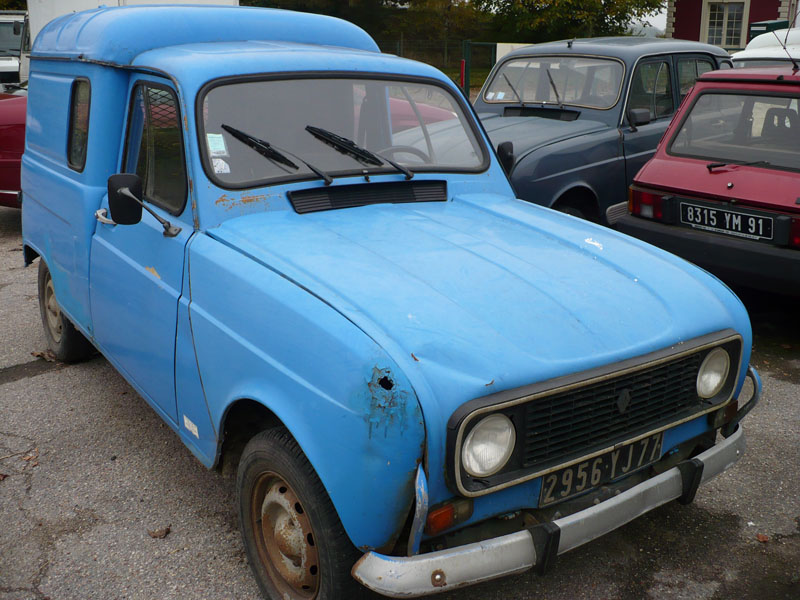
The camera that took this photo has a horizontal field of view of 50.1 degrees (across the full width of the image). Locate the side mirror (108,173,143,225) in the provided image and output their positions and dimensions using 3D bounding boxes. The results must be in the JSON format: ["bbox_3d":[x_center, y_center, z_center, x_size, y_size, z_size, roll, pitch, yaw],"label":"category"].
[{"bbox_3d":[-0.880,-0.325,2.740,0.113,0.170,0.045,-1,18,-11],"label":"side mirror"}]

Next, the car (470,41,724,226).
[{"bbox_3d":[1.450,-1.300,7.130,1.490,1.540,3.660,15,23,39],"label":"car"}]

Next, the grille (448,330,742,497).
[{"bbox_3d":[0.556,0.276,2.302,1.140,0.245,0.085,-10,21,-35],"label":"grille"}]

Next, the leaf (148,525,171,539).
[{"bbox_3d":[-0.805,0.775,2.864,0.078,0.025,0.060,-4,18,-17],"label":"leaf"}]

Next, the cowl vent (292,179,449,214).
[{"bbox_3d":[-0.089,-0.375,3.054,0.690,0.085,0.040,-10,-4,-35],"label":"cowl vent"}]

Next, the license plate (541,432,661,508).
[{"bbox_3d":[0.561,0.458,2.340,0.505,0.105,0.015,-10,21,-35],"label":"license plate"}]

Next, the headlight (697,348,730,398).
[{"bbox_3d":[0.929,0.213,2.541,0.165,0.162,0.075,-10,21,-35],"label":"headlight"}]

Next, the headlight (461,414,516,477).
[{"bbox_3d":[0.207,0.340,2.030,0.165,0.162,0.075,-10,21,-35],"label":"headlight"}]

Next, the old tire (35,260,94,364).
[{"bbox_3d":[-1.682,0.018,4.322,0.150,0.560,0.560,-10,21,-35],"label":"old tire"}]

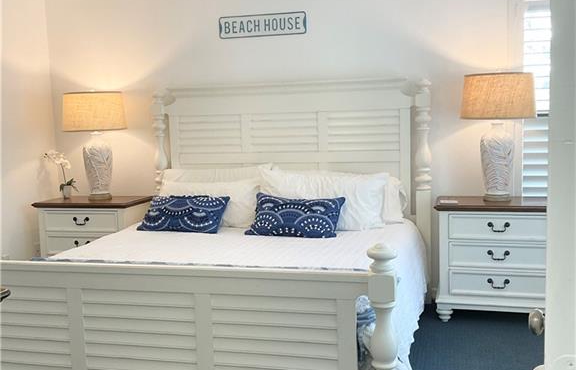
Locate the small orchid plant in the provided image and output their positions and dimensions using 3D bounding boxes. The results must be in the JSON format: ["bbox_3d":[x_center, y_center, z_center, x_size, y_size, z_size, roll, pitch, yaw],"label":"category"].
[{"bbox_3d":[-1.775,-0.079,5.052,0.290,0.372,0.183,0,7,16],"label":"small orchid plant"}]

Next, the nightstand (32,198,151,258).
[{"bbox_3d":[-1.431,0.486,4.880,0.777,0.736,0.473,0,7,16],"label":"nightstand"}]

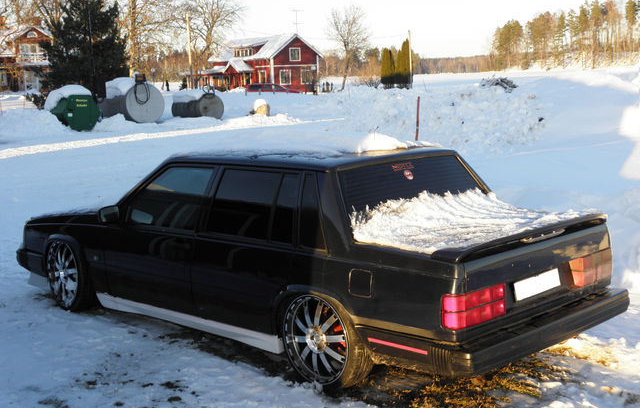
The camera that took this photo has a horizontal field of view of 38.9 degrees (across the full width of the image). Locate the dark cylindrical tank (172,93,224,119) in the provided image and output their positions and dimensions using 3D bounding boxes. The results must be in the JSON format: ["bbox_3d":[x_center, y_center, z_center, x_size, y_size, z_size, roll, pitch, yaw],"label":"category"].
[{"bbox_3d":[-5.028,-3.982,37.260,1.100,1.100,2.400,-7,10,-36],"label":"dark cylindrical tank"}]

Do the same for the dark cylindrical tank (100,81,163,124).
[{"bbox_3d":[-6.903,-3.757,33.172,1.450,1.450,2.800,-6,10,-32],"label":"dark cylindrical tank"}]

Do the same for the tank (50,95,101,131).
[{"bbox_3d":[-8.987,-3.304,32.861,1.350,1.250,1.700,-7,10,-38],"label":"tank"}]

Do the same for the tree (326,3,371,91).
[{"bbox_3d":[2.894,-15.894,92.000,4.400,8.800,4.400,-1,8,0],"label":"tree"}]

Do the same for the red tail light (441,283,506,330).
[{"bbox_3d":[0.824,0.539,4.870,0.130,0.180,0.470,7,11,42],"label":"red tail light"}]

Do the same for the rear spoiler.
[{"bbox_3d":[1.218,0.180,5.285,0.210,0.085,1.680,7,11,42],"label":"rear spoiler"}]

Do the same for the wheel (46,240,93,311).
[{"bbox_3d":[-1.969,0.556,7.288,0.220,0.620,0.620,-7,10,-41],"label":"wheel"}]

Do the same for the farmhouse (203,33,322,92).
[{"bbox_3d":[-6.592,-15.178,98.700,8.000,6.200,13.000,-6,10,-33],"label":"farmhouse"}]

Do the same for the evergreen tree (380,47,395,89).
[{"bbox_3d":[7.079,-14.210,95.000,1.450,4.200,1.450,-1,8,0],"label":"evergreen tree"}]

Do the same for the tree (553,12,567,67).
[{"bbox_3d":[71.382,-49.079,270.000,4.200,16.200,4.200,-1,8,0],"label":"tree"}]

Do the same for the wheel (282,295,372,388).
[{"bbox_3d":[0.043,0.794,5.413,0.620,0.620,0.220,7,10,43],"label":"wheel"}]

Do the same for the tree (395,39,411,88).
[{"bbox_3d":[8.378,-14.218,92.000,1.600,5.100,1.600,-1,8,0],"label":"tree"}]

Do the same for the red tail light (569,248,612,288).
[{"bbox_3d":[1.694,0.404,5.714,0.150,0.200,0.390,7,10,43],"label":"red tail light"}]

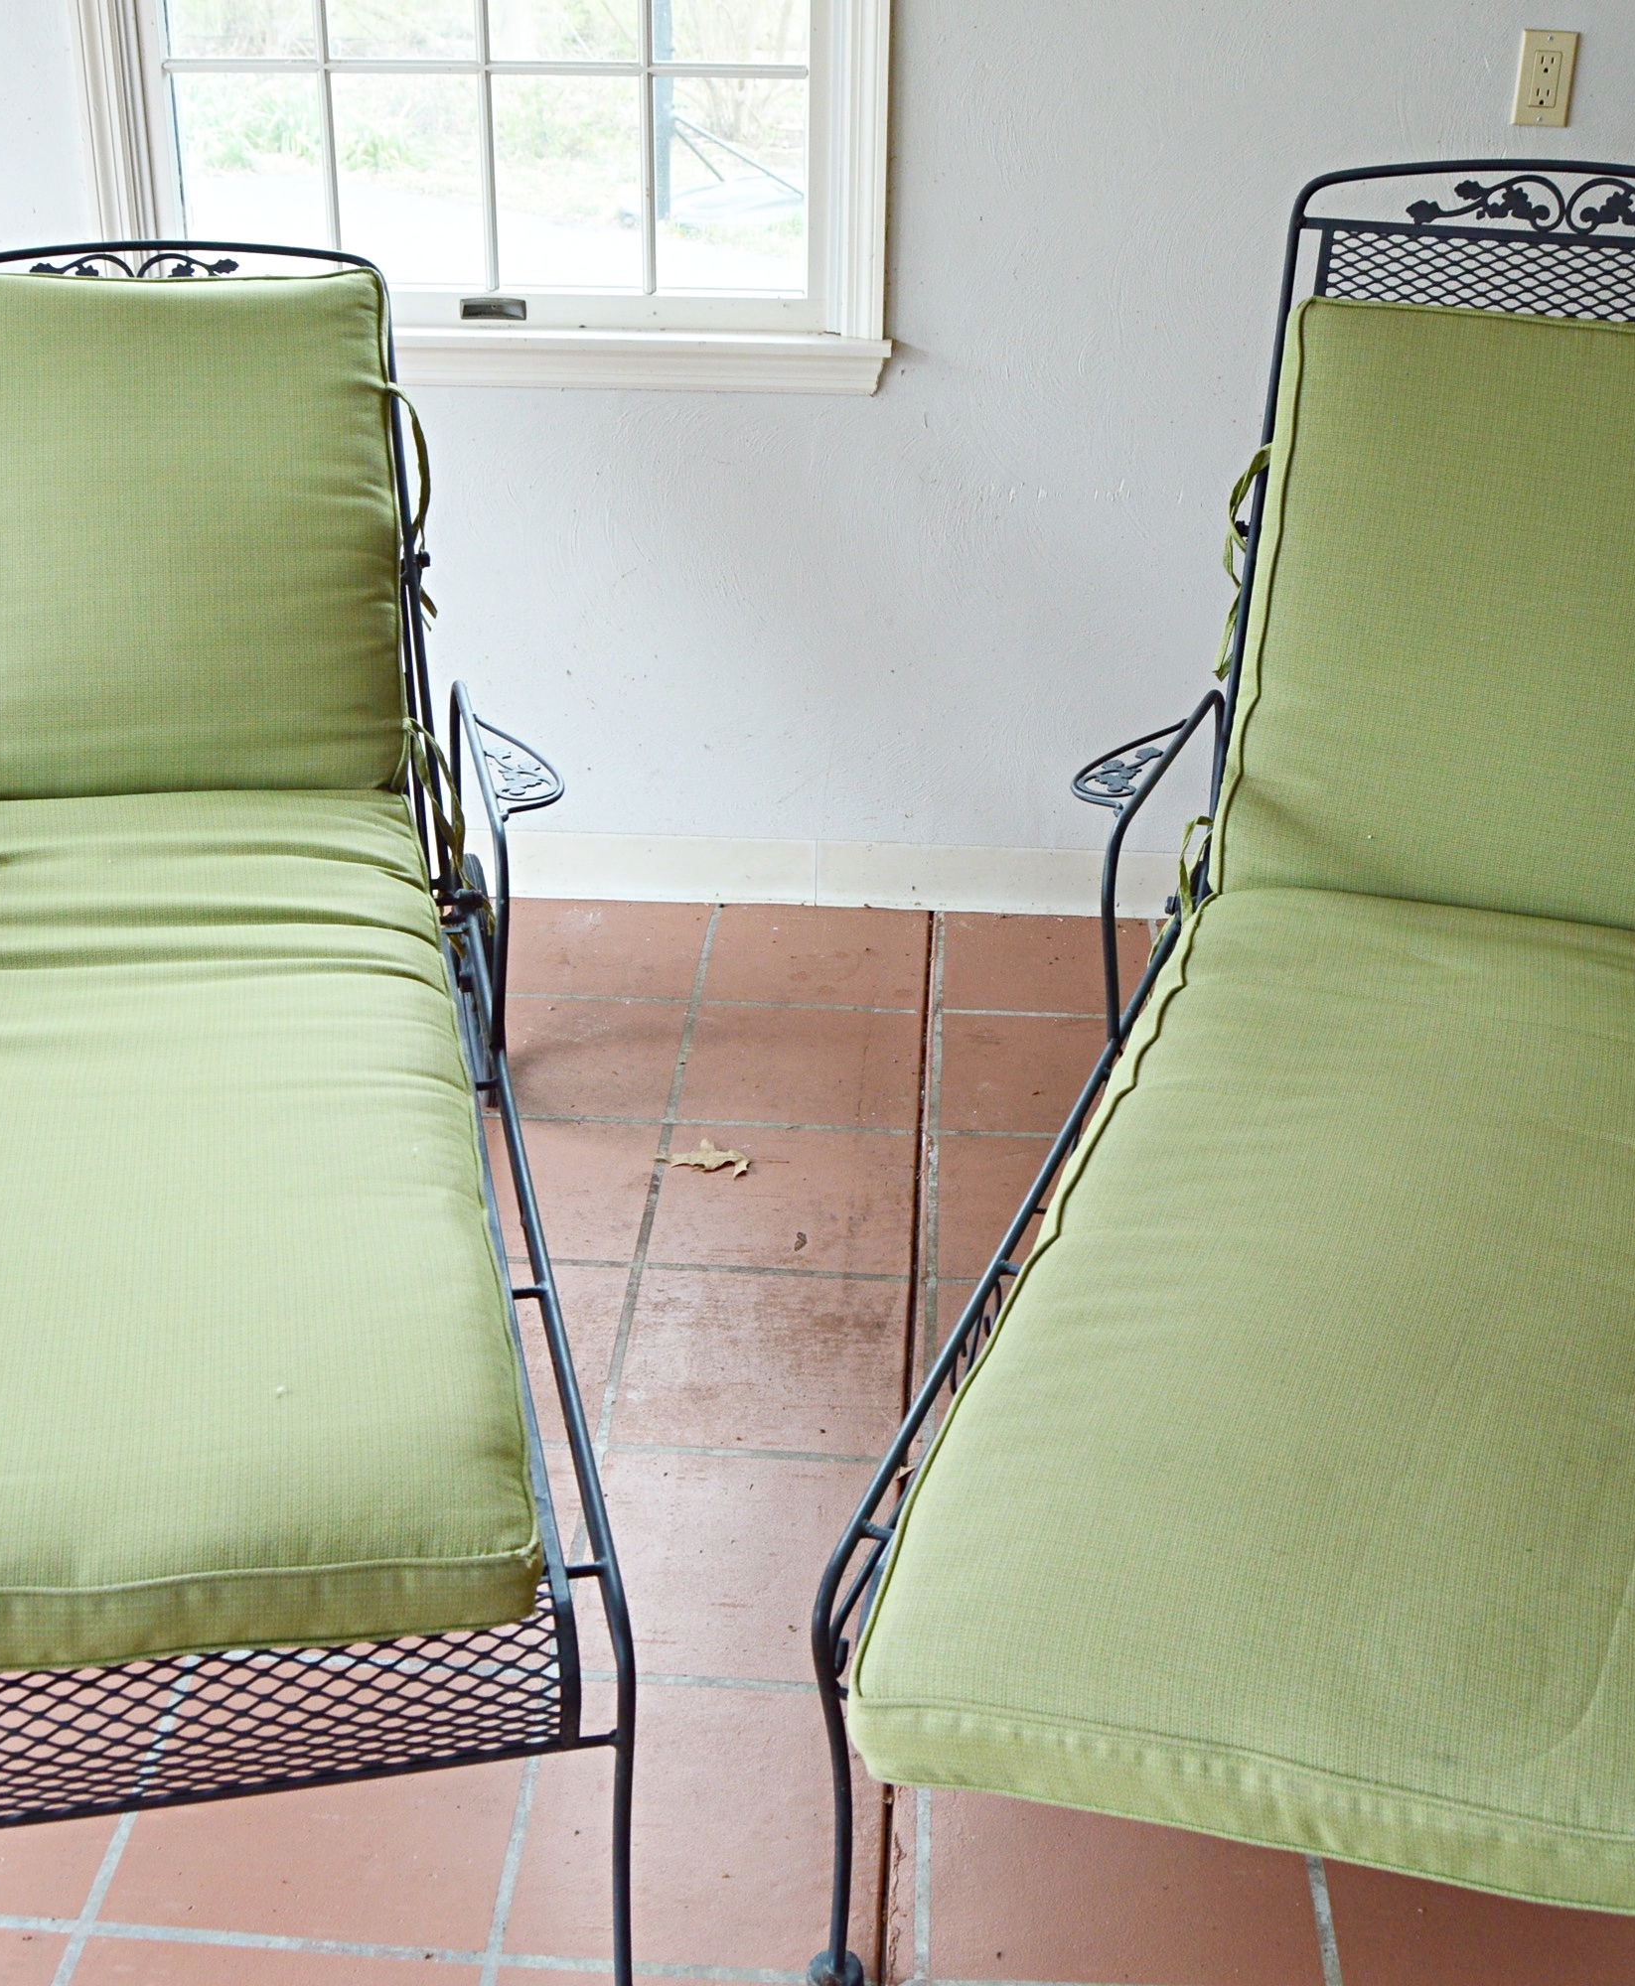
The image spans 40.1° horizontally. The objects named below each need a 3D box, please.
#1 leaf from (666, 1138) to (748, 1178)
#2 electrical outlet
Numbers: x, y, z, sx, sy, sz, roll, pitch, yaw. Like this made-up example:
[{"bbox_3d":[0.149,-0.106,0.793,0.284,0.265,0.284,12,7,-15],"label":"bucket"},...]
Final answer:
[{"bbox_3d":[-0.133,0.202,2.735,0.105,0.021,0.062,4,29,7],"label":"leaf"},{"bbox_3d":[0.900,-1.129,2.765,0.071,0.115,0.008,2,29,2],"label":"electrical outlet"}]

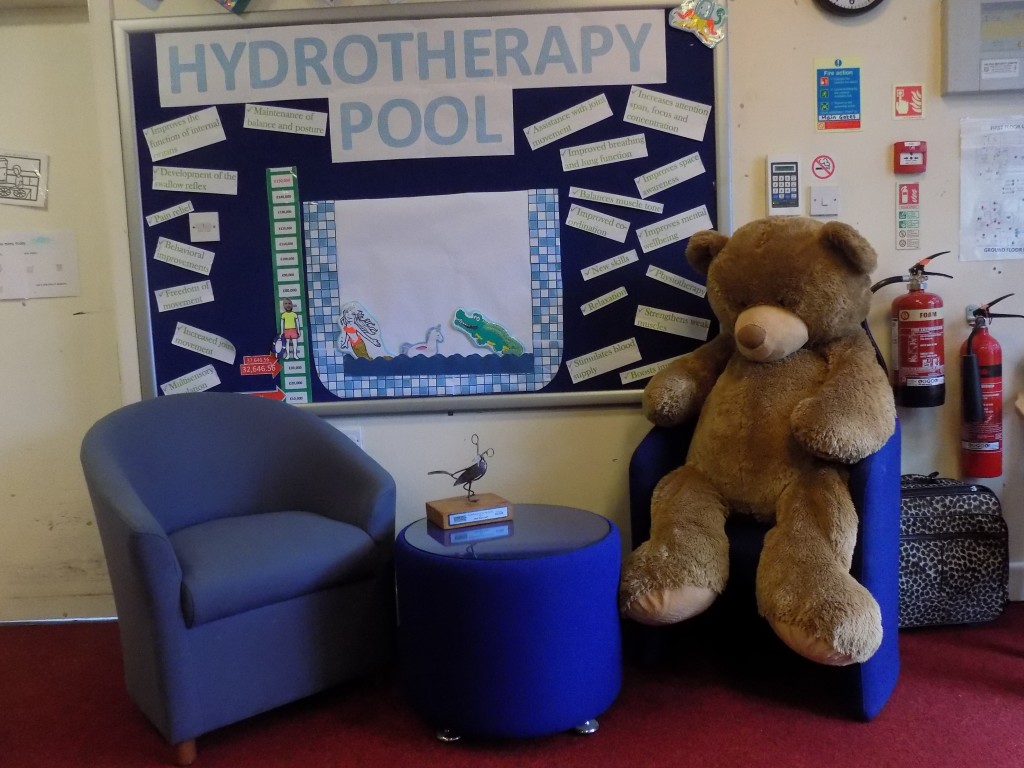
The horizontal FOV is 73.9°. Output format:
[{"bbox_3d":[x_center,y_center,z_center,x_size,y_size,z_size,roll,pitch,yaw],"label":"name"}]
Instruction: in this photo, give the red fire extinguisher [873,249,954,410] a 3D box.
[{"bbox_3d":[1.140,-0.154,1.962,0.263,0.459,0.141,-2,4,-3],"label":"red fire extinguisher"}]

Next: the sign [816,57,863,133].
[{"bbox_3d":[0.968,-0.856,2.012,0.139,0.216,0.004,-2,4,2],"label":"sign"}]

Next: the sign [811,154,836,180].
[{"bbox_3d":[0.929,-0.646,2.029,0.069,0.069,0.004,-2,4,2],"label":"sign"}]

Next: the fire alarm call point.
[{"bbox_3d":[1.169,-0.665,1.998,0.090,0.091,0.044,-2,4,2],"label":"fire alarm call point"}]

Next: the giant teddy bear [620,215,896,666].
[{"bbox_3d":[0.693,0.058,1.697,0.586,0.989,0.646,0,5,31],"label":"giant teddy bear"}]

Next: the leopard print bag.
[{"bbox_3d":[1.205,0.481,2.023,0.434,0.429,0.182,-2,4,-2],"label":"leopard print bag"}]

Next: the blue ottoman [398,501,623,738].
[{"bbox_3d":[-0.004,0.551,1.662,0.527,0.424,0.527,-2,4,2],"label":"blue ottoman"}]

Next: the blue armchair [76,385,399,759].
[{"bbox_3d":[-0.739,0.415,1.809,0.641,0.727,0.661,-6,6,-40],"label":"blue armchair"}]

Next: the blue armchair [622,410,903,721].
[{"bbox_3d":[0.710,0.361,1.831,0.581,0.727,0.591,1,5,37],"label":"blue armchair"}]

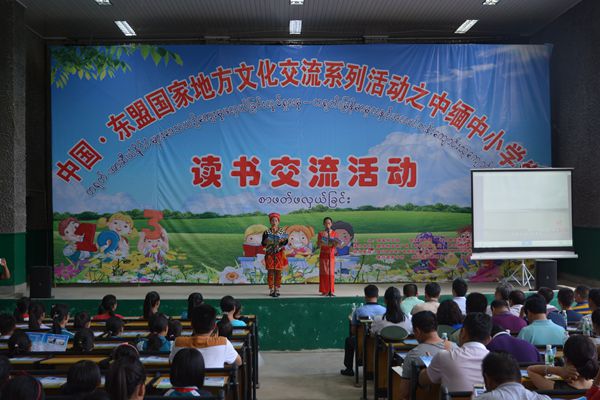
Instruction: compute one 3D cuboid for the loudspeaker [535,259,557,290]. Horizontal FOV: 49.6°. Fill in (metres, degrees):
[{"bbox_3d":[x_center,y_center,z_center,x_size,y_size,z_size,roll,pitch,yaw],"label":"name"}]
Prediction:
[{"bbox_3d":[5.060,1.500,13.300,0.390,0.610,0.370,-1,-1,12],"label":"loudspeaker"}]

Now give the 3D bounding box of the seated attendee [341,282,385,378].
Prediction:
[{"bbox_3d":[0.870,1.810,8.950,0.560,1.310,0.750,0,-1,-3],"label":"seated attendee"}]

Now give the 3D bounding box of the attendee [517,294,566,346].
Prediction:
[{"bbox_3d":[2.280,1.530,6.200,0.520,1.300,0.780,0,-1,-3],"label":"attendee"}]

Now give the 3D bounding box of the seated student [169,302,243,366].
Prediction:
[{"bbox_3d":[-0.658,1.334,4.700,0.520,1.200,0.750,0,-1,-2],"label":"seated student"}]

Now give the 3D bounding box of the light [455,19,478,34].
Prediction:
[{"bbox_3d":[4.066,-4.265,15.900,0.300,0.080,1.200,0,-1,-2],"label":"light"}]

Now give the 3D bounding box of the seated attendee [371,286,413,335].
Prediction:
[{"bbox_3d":[1.019,1.600,7.400,0.470,1.260,0.720,0,-1,-2],"label":"seated attendee"}]

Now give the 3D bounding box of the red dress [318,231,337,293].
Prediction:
[{"bbox_3d":[0.540,1.240,12.900,0.400,1.350,0.320,0,-1,0],"label":"red dress"}]

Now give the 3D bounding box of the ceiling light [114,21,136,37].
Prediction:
[{"bbox_3d":[-3.945,-3.910,14.750,0.280,0.090,1.200,0,-1,-2],"label":"ceiling light"}]

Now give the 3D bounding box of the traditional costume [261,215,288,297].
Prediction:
[{"bbox_3d":[-0.516,1.113,13.150,0.560,1.700,0.420,0,-1,-2],"label":"traditional costume"}]

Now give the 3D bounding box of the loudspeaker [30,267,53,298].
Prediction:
[{"bbox_3d":[-5.150,1.640,12.920,0.390,0.610,0.370,0,-1,-15],"label":"loudspeaker"}]

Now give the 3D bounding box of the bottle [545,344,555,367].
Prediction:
[{"bbox_3d":[1.710,1.099,4.450,0.065,0.215,0.065,0,-1,-2],"label":"bottle"}]

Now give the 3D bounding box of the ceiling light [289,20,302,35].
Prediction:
[{"bbox_3d":[-0.103,-4.250,15.900,0.300,0.080,1.200,0,-1,-2],"label":"ceiling light"}]

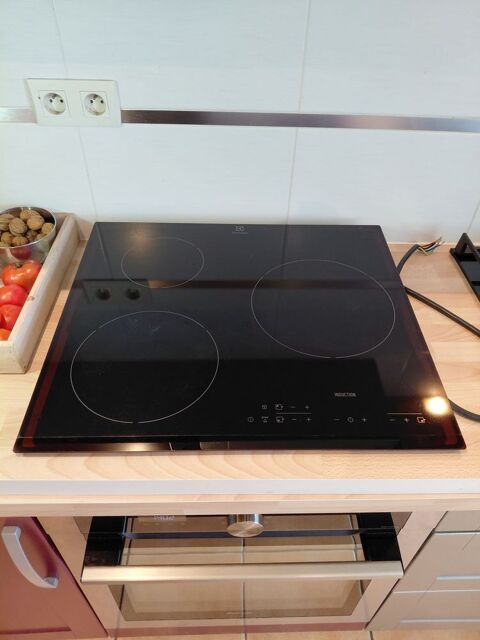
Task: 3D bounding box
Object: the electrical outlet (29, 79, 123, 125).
[{"bbox_3d":[-0.287,-0.378,0.805,0.152,0.080,0.012,1,46,0],"label":"electrical outlet"}]

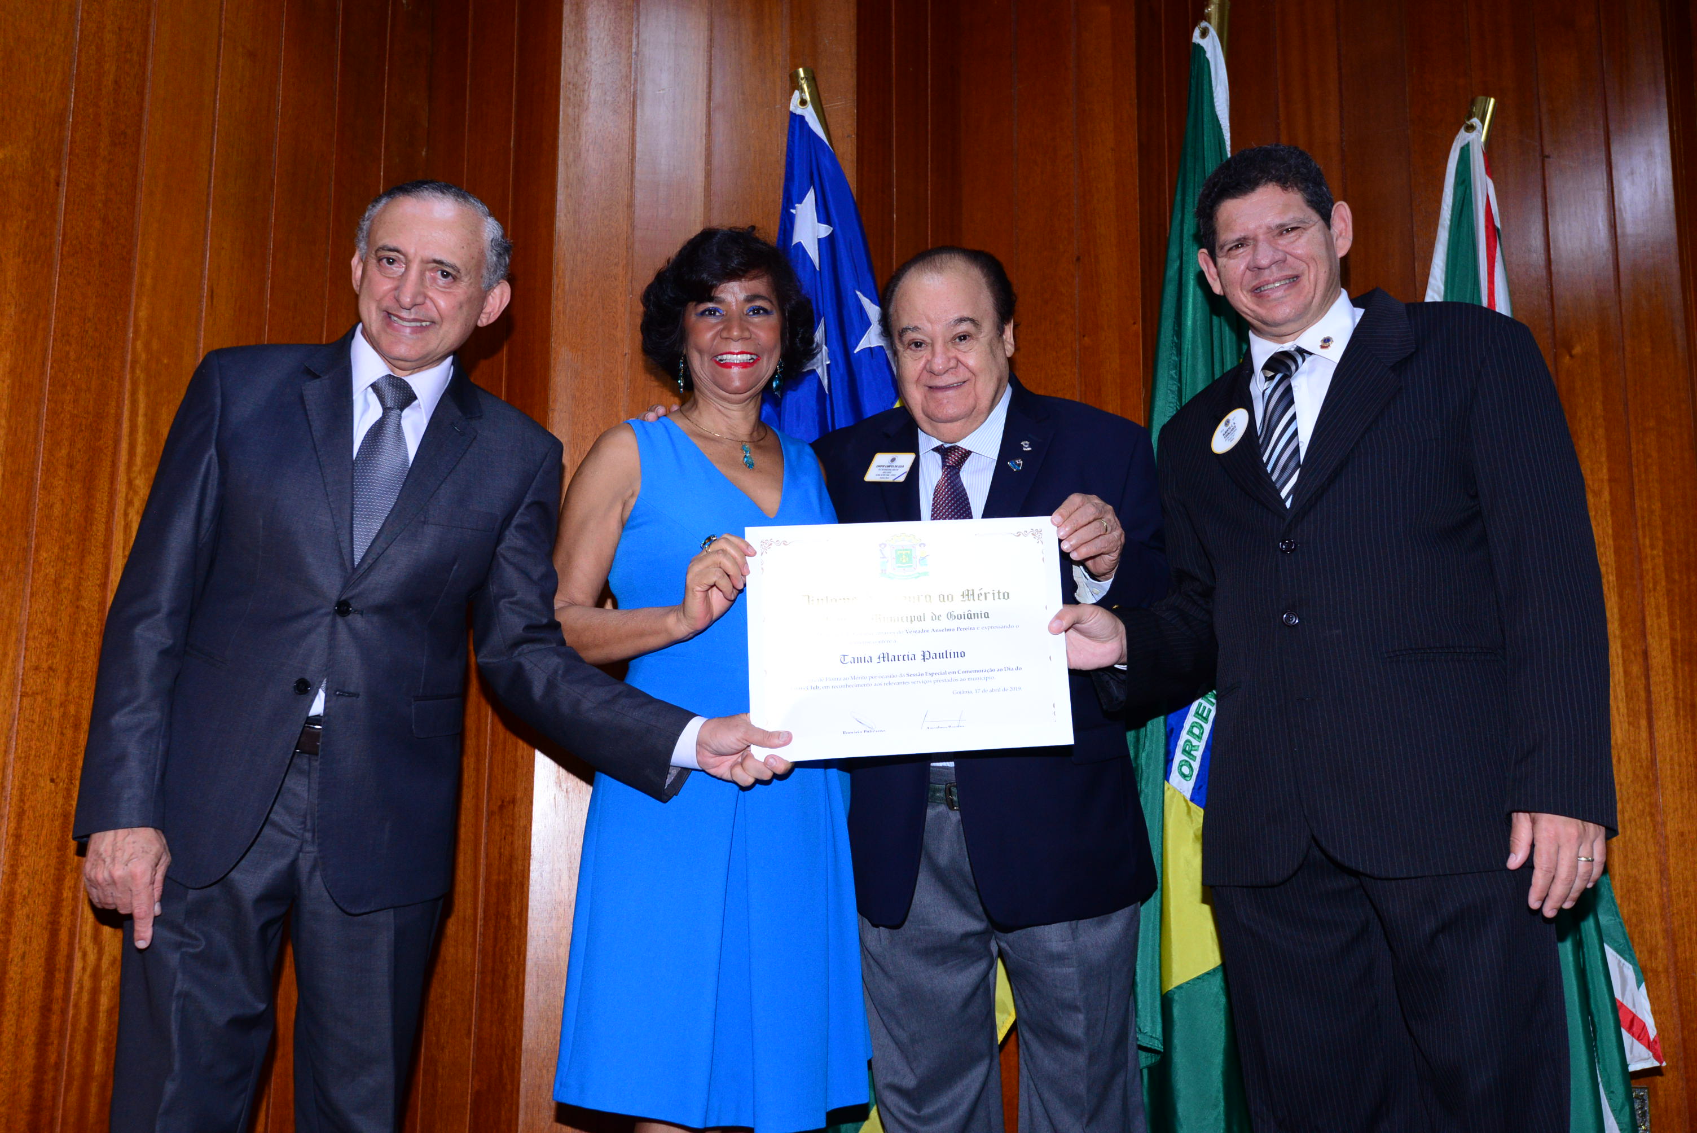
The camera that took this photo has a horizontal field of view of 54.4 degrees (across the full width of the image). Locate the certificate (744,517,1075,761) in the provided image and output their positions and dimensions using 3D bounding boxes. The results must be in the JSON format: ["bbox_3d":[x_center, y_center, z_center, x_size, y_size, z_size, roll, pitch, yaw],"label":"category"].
[{"bbox_3d":[0.074,0.086,2.045,0.398,0.288,0.005,-2,-8,-6],"label":"certificate"}]

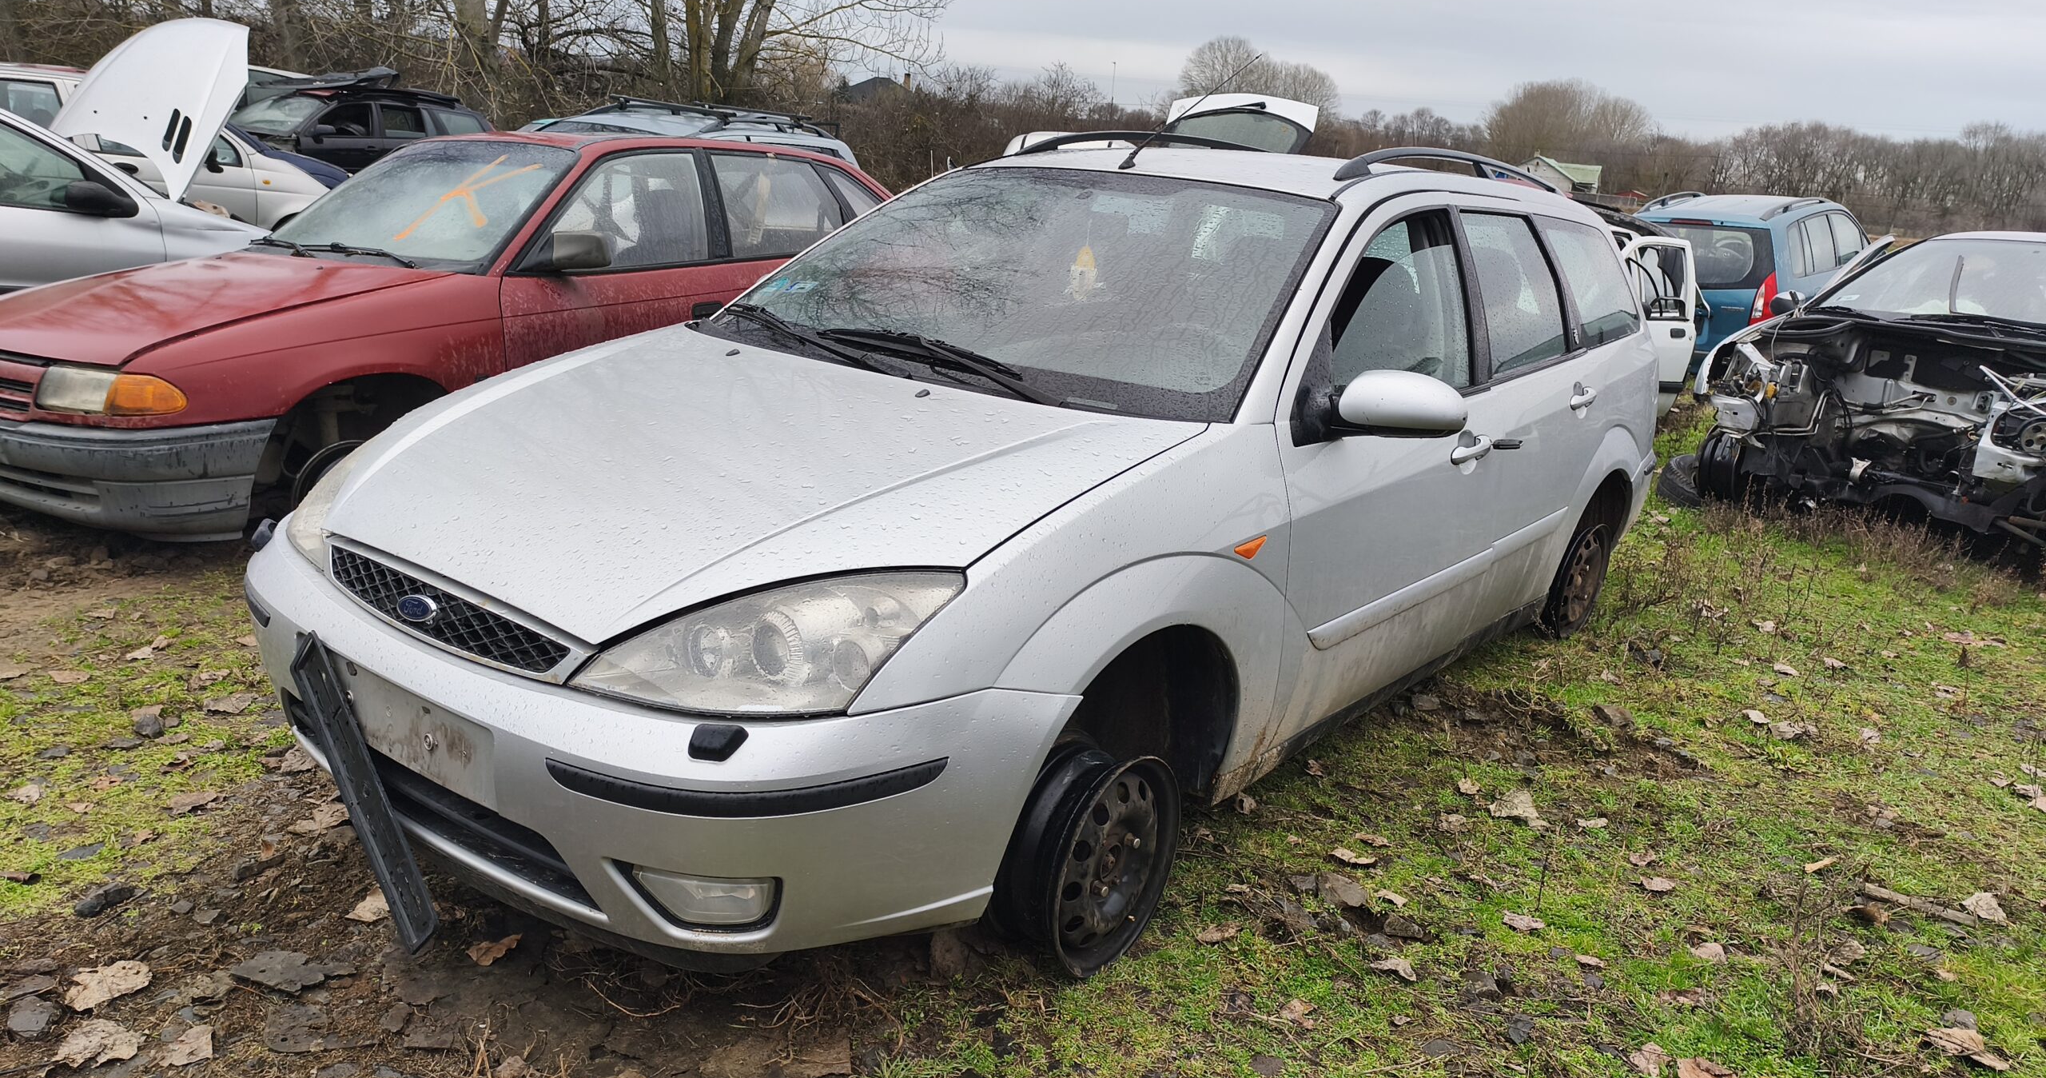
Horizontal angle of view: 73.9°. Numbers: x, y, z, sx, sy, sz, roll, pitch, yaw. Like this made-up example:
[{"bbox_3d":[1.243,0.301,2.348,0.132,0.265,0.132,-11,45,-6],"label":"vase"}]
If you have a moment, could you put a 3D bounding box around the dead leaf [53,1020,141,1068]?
[{"bbox_3d":[-1.302,0.717,1.928,0.102,0.025,0.126,1,15,-11],"label":"dead leaf"}]

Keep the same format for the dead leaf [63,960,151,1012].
[{"bbox_3d":[-1.450,0.708,2.155,0.109,0.020,0.135,-3,17,-24],"label":"dead leaf"}]

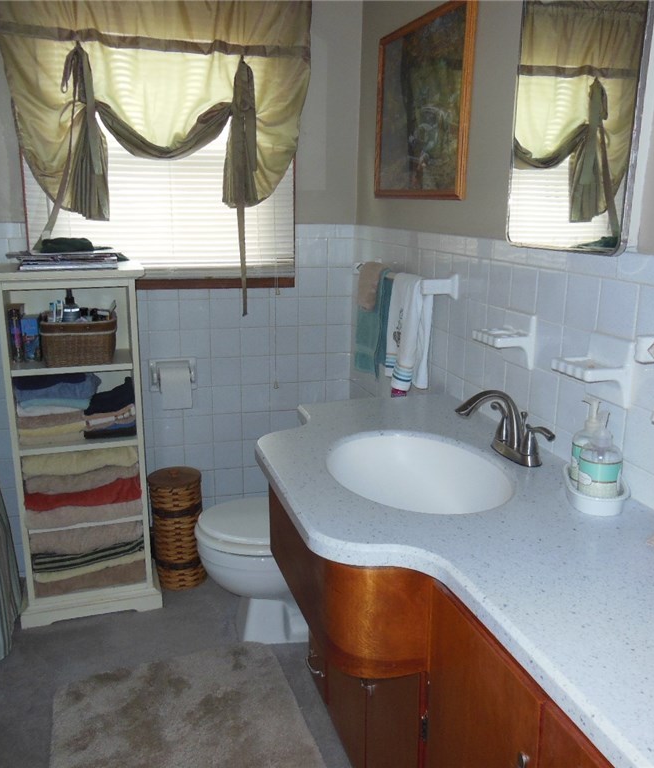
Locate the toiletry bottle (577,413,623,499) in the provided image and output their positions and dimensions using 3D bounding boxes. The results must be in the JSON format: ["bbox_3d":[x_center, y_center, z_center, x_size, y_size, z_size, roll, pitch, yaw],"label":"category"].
[{"bbox_3d":[0.485,0.123,1.310,0.073,0.161,0.072,-6,15,-25],"label":"toiletry bottle"}]

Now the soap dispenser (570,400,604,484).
[{"bbox_3d":[0.497,0.105,1.378,0.073,0.163,0.072,0,14,-4],"label":"soap dispenser"}]

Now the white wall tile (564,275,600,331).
[{"bbox_3d":[0.509,-0.161,1.467,0.009,0.108,0.108,-3,14,-16],"label":"white wall tile"}]

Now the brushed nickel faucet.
[{"bbox_3d":[0.346,0.085,1.542,0.178,0.146,0.200,-3,14,-16],"label":"brushed nickel faucet"}]

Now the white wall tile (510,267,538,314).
[{"bbox_3d":[0.448,-0.212,1.671,0.009,0.108,0.108,-3,14,-16],"label":"white wall tile"}]

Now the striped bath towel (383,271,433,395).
[{"bbox_3d":[0.227,-0.150,2.111,0.085,0.305,0.215,-3,14,-16],"label":"striped bath towel"}]

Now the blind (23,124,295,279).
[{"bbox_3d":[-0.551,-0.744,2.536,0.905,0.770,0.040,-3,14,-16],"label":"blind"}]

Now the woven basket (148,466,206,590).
[{"bbox_3d":[-0.539,0.521,2.680,0.185,0.405,0.185,-3,14,-16],"label":"woven basket"}]

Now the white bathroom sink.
[{"bbox_3d":[0.183,0.236,1.512,0.365,0.150,0.495,-3,14,-16],"label":"white bathroom sink"}]

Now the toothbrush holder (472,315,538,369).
[{"bbox_3d":[0.396,-0.102,1.687,0.097,0.120,0.130,-3,14,-16],"label":"toothbrush holder"}]

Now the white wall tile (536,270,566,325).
[{"bbox_3d":[0.479,-0.186,1.569,0.009,0.108,0.108,-3,14,-16],"label":"white wall tile"}]

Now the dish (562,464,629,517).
[{"bbox_3d":[0.490,0.190,1.350,0.107,0.037,0.187,4,14,12],"label":"dish"}]

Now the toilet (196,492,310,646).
[{"bbox_3d":[-0.095,0.469,2.405,0.670,0.680,0.430,-3,14,-16],"label":"toilet"}]

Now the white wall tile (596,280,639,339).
[{"bbox_3d":[0.543,-0.136,1.377,0.010,0.108,0.108,-3,14,-16],"label":"white wall tile"}]

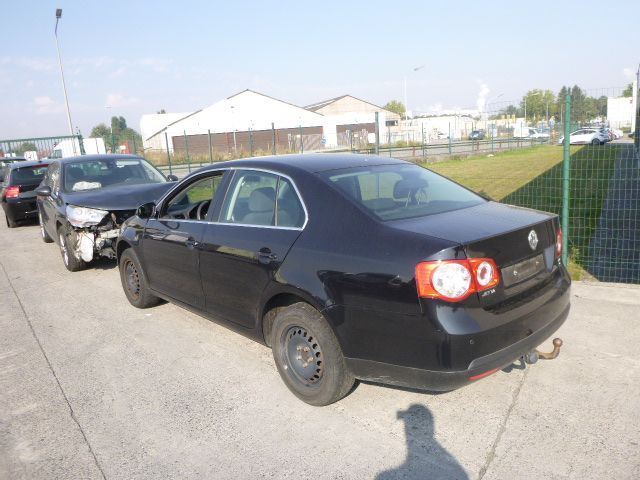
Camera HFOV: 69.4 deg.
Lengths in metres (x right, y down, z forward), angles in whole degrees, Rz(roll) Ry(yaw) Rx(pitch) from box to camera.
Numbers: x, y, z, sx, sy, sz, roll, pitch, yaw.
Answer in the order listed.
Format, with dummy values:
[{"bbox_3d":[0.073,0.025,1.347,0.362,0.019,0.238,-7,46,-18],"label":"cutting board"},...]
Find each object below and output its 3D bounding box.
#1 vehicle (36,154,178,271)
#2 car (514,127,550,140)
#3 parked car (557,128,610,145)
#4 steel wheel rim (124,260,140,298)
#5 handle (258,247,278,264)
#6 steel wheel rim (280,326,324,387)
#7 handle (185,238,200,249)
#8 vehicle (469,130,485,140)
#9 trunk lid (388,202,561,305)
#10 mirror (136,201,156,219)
[{"bbox_3d":[-3.543,-0.610,7.757,1.840,1.490,4.250,-11,14,-35],"label":"vehicle"},{"bbox_3d":[27.391,-13.695,60.000,4.800,1.900,1.850,-2,11,0],"label":"car"},{"bbox_3d":[24.828,-9.713,43.500,4.300,1.470,1.800,6,14,37],"label":"parked car"},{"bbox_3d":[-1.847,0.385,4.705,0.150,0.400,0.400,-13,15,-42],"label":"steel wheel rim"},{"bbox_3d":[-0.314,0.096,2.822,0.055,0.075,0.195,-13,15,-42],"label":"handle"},{"bbox_3d":[-0.065,0.687,2.830,0.150,0.400,0.400,-13,15,-42],"label":"steel wheel rim"},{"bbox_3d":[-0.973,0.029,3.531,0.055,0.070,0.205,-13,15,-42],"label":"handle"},{"bbox_3d":[21.154,-14.125,62.000,1.800,1.450,4.400,4,13,30],"label":"vehicle"},{"bbox_3d":[0.968,0.044,2.721,1.160,0.400,0.590,-13,15,-42],"label":"trunk lid"},{"bbox_3d":[-1.436,-0.250,3.832,0.190,0.150,0.110,-13,15,-42],"label":"mirror"}]

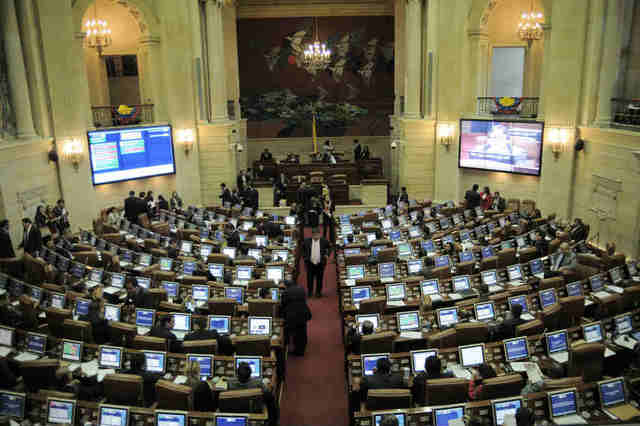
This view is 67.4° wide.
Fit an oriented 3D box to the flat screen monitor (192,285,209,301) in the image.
[{"bbox_3d":[-2.284,1.522,9.189,0.370,0.300,0.070,0,5,8],"label":"flat screen monitor"}]

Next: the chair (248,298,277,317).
[{"bbox_3d":[-0.933,1.983,8.818,0.610,1.030,0.650,0,13,8],"label":"chair"}]

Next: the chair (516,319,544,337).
[{"bbox_3d":[3.166,2.190,7.789,0.600,1.080,0.620,-6,14,-21],"label":"chair"}]

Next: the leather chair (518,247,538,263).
[{"bbox_3d":[4.671,1.268,11.309,0.610,1.030,0.650,-5,13,-17],"label":"leather chair"}]

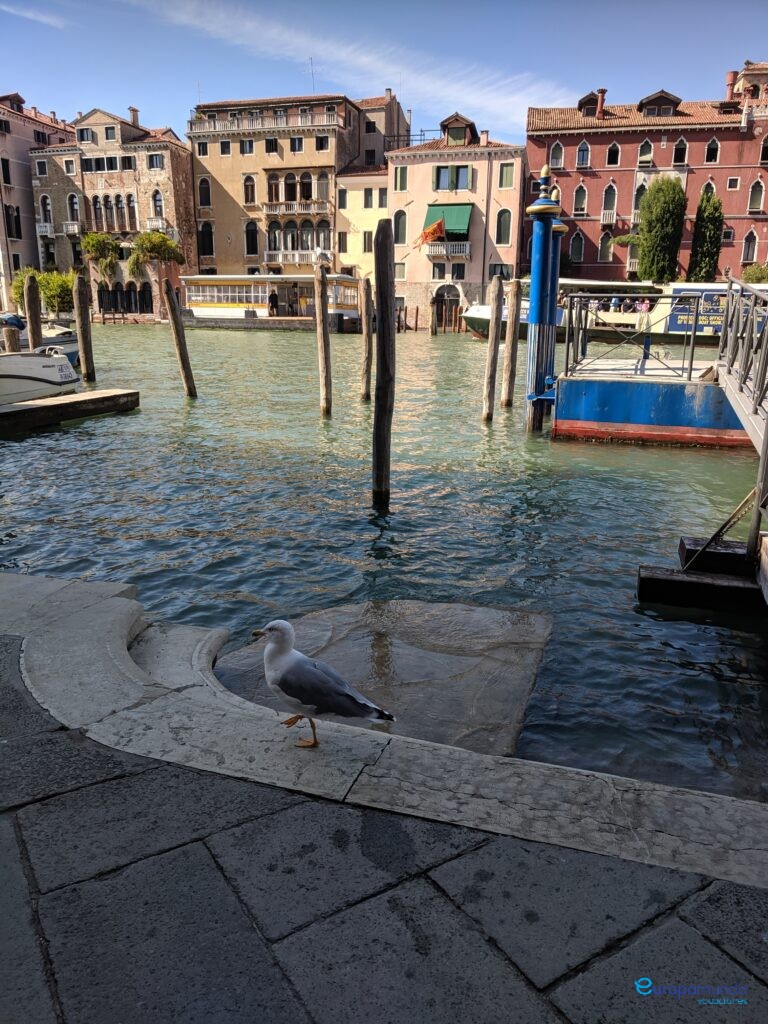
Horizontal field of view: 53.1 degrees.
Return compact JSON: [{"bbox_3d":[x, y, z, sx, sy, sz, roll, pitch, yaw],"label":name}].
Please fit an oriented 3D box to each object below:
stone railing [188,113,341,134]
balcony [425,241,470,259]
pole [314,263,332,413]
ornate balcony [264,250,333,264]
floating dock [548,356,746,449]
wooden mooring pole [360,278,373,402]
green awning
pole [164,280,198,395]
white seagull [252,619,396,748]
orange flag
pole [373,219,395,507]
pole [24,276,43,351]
[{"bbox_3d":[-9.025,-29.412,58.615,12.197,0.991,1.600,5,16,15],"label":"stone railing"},{"bbox_3d":[3.856,-15.632,45.800,2.500,0.920,1.000,5,16,17],"label":"balcony"},{"bbox_3d":[-1.035,-2.915,13.206,0.203,2.543,0.203,-2,16,-4],"label":"pole"},{"bbox_3d":[-5.332,-16.134,48.821,4.391,0.850,0.850,5,16,17],"label":"ornate balcony"},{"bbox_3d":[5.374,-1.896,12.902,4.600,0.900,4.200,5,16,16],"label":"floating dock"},{"bbox_3d":[-0.345,-3.371,15.187,0.194,2.373,0.194,0,16,-1],"label":"wooden mooring pole"},{"bbox_3d":[3.782,-17.267,45.264,2.786,1.800,1.300,5,16,17],"label":"green awning"},{"bbox_3d":[-4.090,-3.452,15.443,0.197,2.351,0.197,-12,18,-11],"label":"pole"},{"bbox_3d":[-0.222,0.615,2.739,0.530,0.460,0.170,3,16,11],"label":"white seagull"},{"bbox_3d":[2.777,-16.399,44.964,1.600,1.500,0.500,5,16,17],"label":"orange flag"},{"bbox_3d":[0.006,-1.418,7.540,0.210,2.778,0.210,0,16,0],"label":"pole"},{"bbox_3d":[-8.546,-4.491,18.809,0.323,2.452,0.323,-4,16,-24],"label":"pole"}]

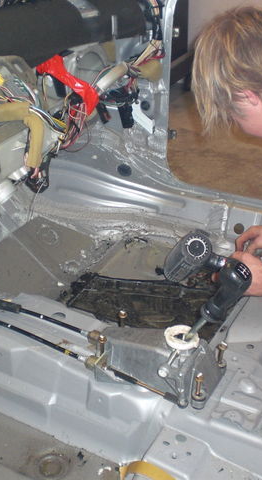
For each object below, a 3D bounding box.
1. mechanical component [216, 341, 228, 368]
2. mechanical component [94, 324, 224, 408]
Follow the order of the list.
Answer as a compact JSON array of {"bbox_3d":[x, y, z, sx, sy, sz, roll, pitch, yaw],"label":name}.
[{"bbox_3d":[0.158,0.200,1.150,0.016,0.044,0.016,-1,25,0],"label":"mechanical component"},{"bbox_3d":[0.048,0.184,1.150,0.200,0.100,0.125,15,29,30],"label":"mechanical component"}]

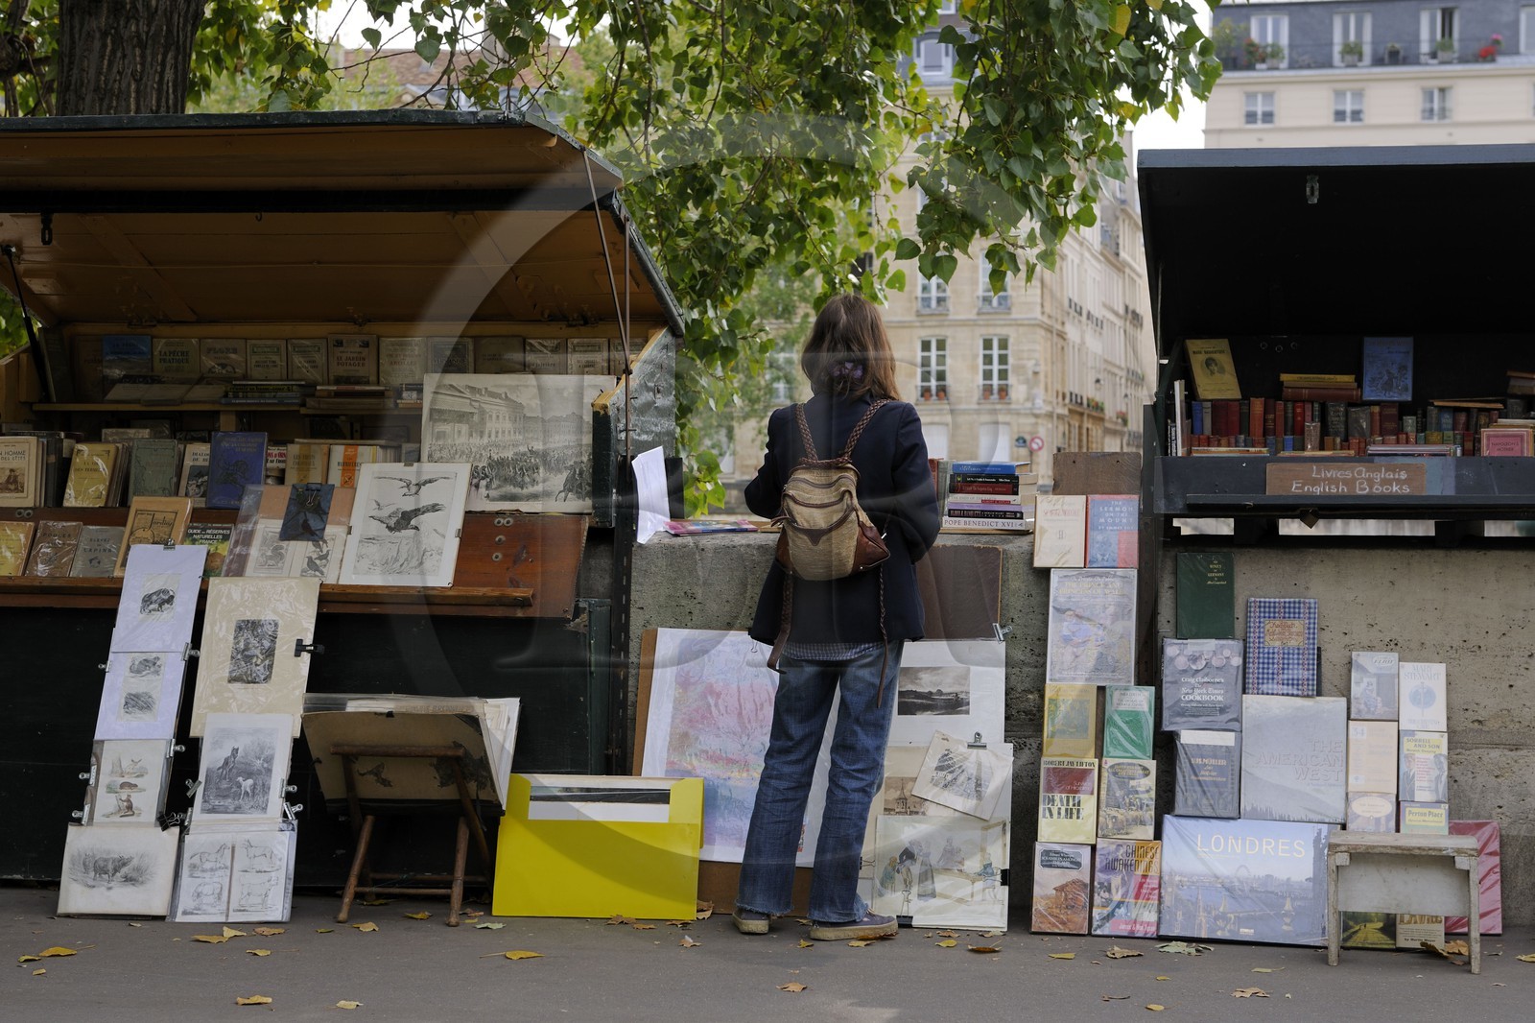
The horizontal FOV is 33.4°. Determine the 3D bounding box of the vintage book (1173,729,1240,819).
[{"bbox_3d":[1.175,0.703,6.816,0.171,0.229,0.028,0,-15,12],"label":"vintage book"}]

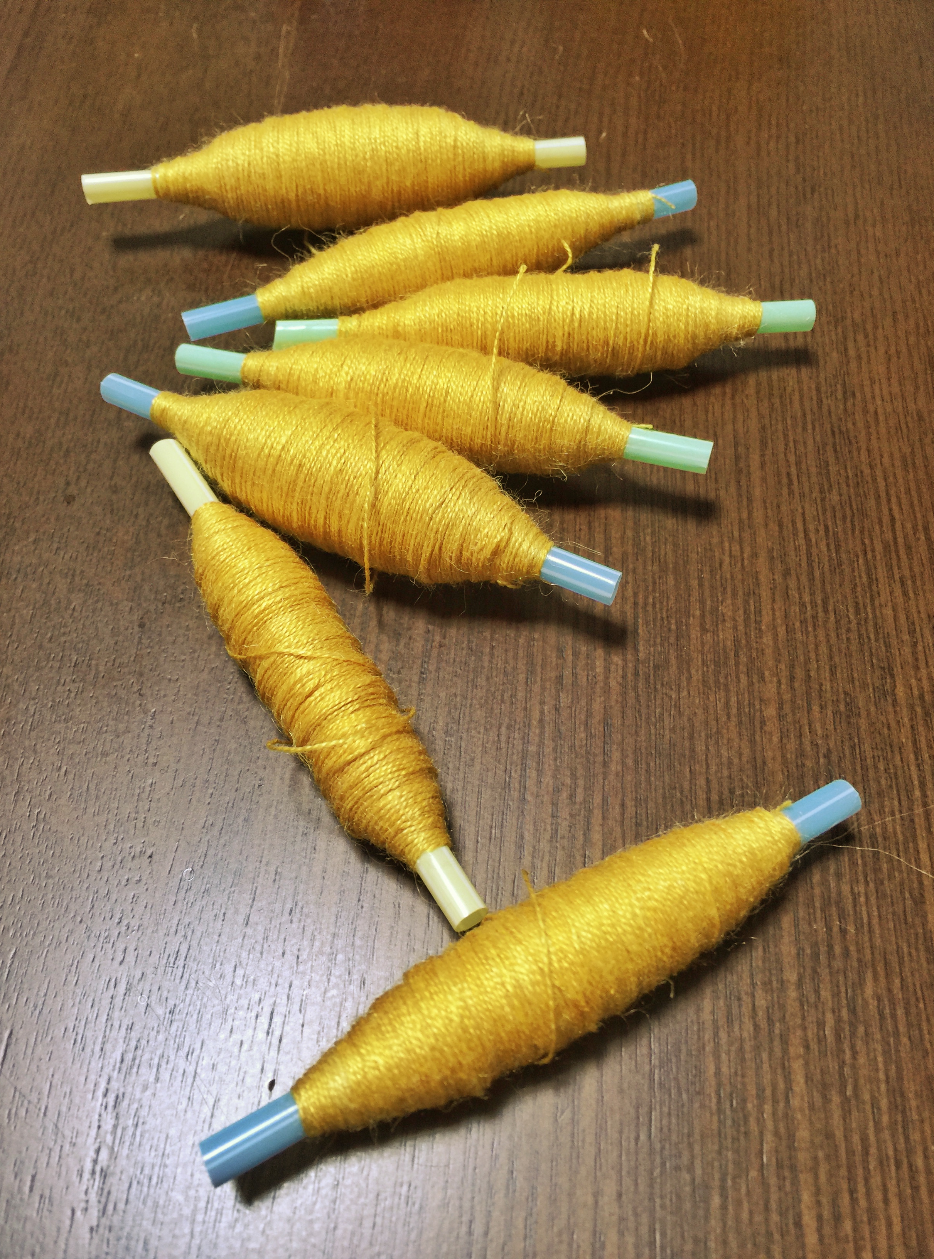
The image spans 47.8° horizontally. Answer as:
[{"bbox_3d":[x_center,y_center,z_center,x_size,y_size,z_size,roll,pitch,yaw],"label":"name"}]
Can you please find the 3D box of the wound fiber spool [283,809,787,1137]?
[{"bbox_3d":[0.015,0.053,0.168,0.091,0.021,0.021,-26,64,-12],"label":"wound fiber spool"}]

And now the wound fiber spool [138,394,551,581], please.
[{"bbox_3d":[-0.025,-0.030,0.212,0.091,0.028,0.028,23,65,14],"label":"wound fiber spool"}]

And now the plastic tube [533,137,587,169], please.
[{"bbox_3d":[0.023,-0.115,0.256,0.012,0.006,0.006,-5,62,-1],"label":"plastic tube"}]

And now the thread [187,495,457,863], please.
[{"bbox_3d":[-0.027,0.007,0.183,0.020,0.020,0.079,-31,66,-13],"label":"thread"}]

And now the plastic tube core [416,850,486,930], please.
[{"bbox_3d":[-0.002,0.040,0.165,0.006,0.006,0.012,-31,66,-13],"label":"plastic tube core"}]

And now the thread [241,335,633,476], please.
[{"bbox_3d":[-0.007,-0.044,0.206,0.078,0.022,0.022,13,64,9],"label":"thread"}]

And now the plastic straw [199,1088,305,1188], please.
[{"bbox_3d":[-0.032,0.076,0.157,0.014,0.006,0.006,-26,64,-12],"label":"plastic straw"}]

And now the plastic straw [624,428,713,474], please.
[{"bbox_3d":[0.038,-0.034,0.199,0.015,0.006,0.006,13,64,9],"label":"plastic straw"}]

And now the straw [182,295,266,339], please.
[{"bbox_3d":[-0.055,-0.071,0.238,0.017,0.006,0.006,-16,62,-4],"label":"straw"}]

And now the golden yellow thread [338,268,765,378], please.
[{"bbox_3d":[0.016,-0.062,0.214,0.085,0.020,0.020,-2,63,2],"label":"golden yellow thread"}]

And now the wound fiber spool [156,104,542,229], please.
[{"bbox_3d":[-0.027,-0.103,0.236,0.085,0.023,0.023,-4,63,0],"label":"wound fiber spool"}]

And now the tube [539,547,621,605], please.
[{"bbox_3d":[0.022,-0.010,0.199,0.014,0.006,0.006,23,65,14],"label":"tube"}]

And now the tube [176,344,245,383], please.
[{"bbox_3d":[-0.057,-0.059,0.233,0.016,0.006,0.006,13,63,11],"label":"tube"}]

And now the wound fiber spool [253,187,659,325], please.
[{"bbox_3d":[-0.002,-0.086,0.243,0.094,0.020,0.020,-16,62,-4],"label":"wound fiber spool"}]

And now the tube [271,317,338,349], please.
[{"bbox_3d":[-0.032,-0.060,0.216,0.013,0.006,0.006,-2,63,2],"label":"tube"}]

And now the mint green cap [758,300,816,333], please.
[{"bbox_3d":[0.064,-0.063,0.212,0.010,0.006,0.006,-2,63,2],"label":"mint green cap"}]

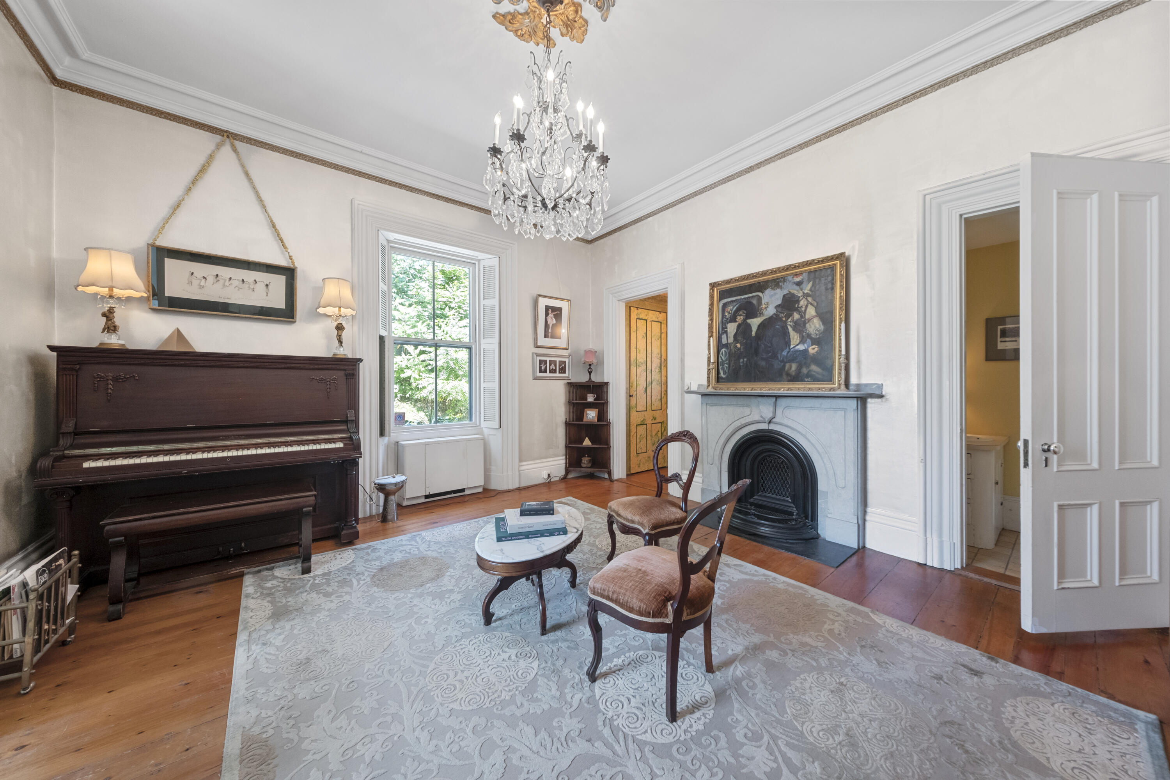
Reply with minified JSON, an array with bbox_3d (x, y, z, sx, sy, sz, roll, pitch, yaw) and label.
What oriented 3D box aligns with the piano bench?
[{"bbox_3d":[-2.221,0.929,2.402,0.920,0.510,0.370,0,0,-39],"label":"piano bench"}]

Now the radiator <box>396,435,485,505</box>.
[{"bbox_3d":[-1.516,0.833,4.160,0.830,0.610,0.210,0,0,-39],"label":"radiator"}]

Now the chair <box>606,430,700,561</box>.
[{"bbox_3d":[0.478,0.746,2.587,0.570,0.860,0.465,0,0,-28],"label":"chair"}]

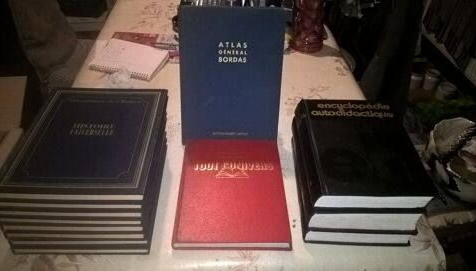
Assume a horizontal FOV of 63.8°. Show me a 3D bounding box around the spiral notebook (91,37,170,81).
[{"bbox_3d":[-0.338,-0.240,1.204,0.209,0.020,0.150,14,44,12],"label":"spiral notebook"}]

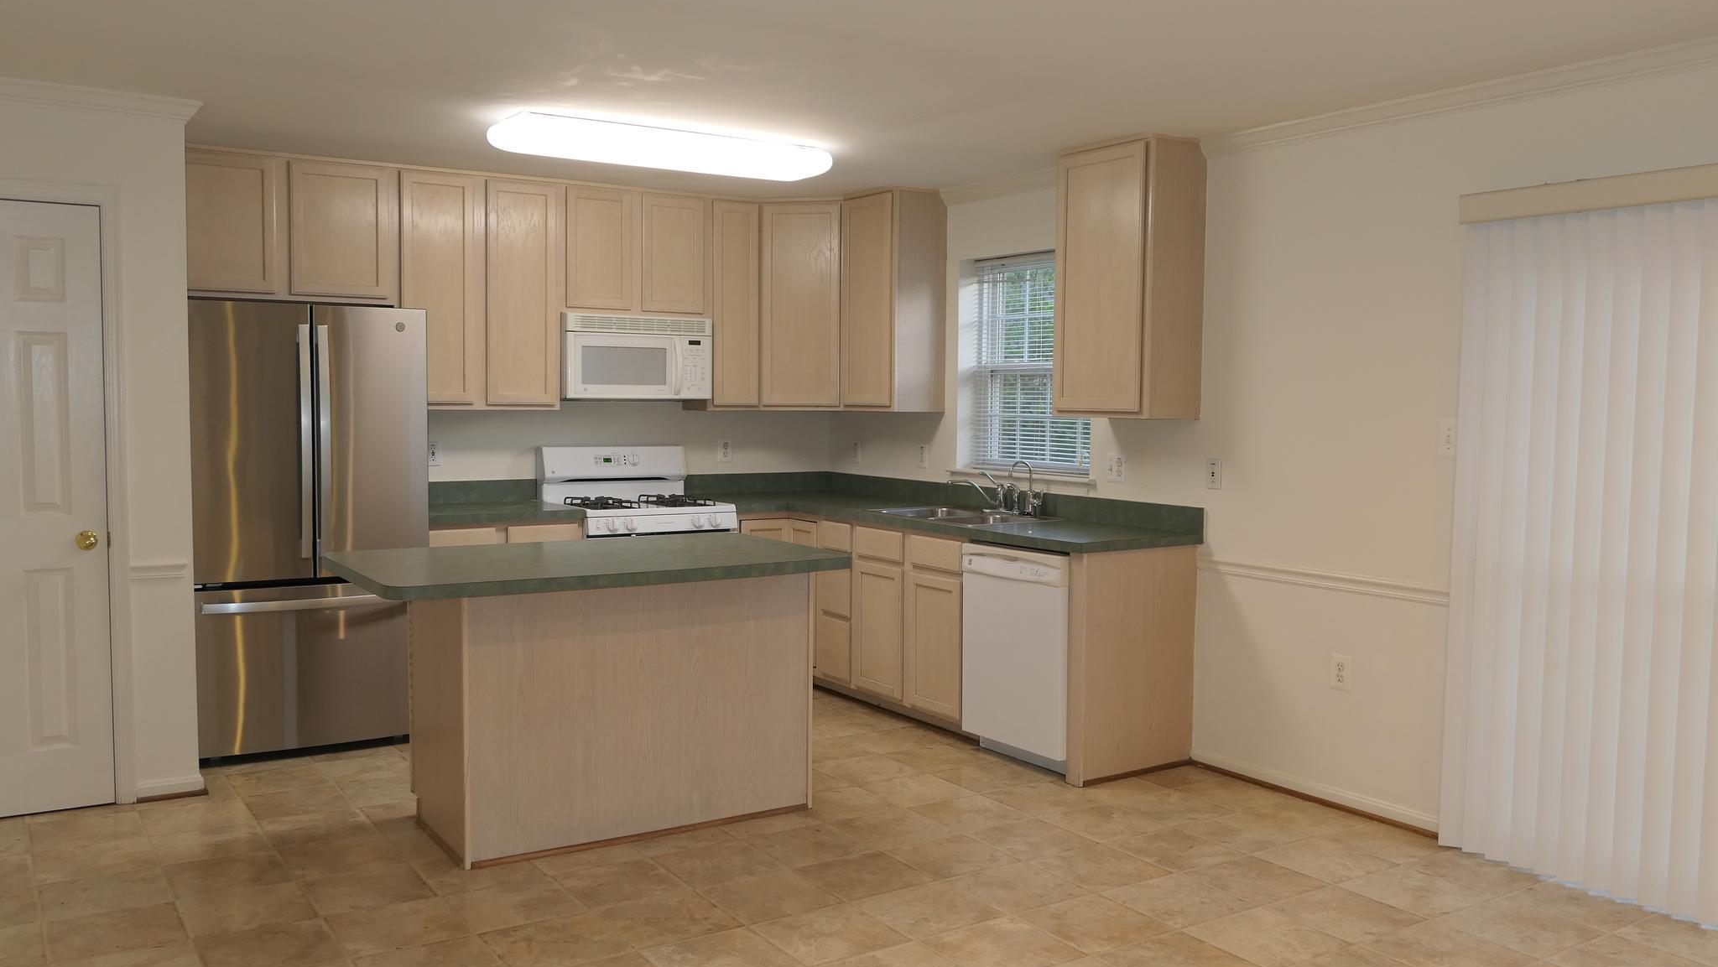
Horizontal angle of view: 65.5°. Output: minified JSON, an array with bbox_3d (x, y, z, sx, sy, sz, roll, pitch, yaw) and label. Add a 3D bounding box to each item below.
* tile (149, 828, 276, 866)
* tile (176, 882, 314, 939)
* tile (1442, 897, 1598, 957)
[{"bbox_3d":[-2.048,1.153,4.231,0.310,0.012,0.310,-2,4,-34],"label":"tile"},{"bbox_3d":[-1.689,1.181,3.693,0.320,0.010,0.320,-2,4,-33],"label":"tile"},{"bbox_3d":[1.828,1.226,3.689,0.310,0.012,0.310,-2,4,-34],"label":"tile"}]

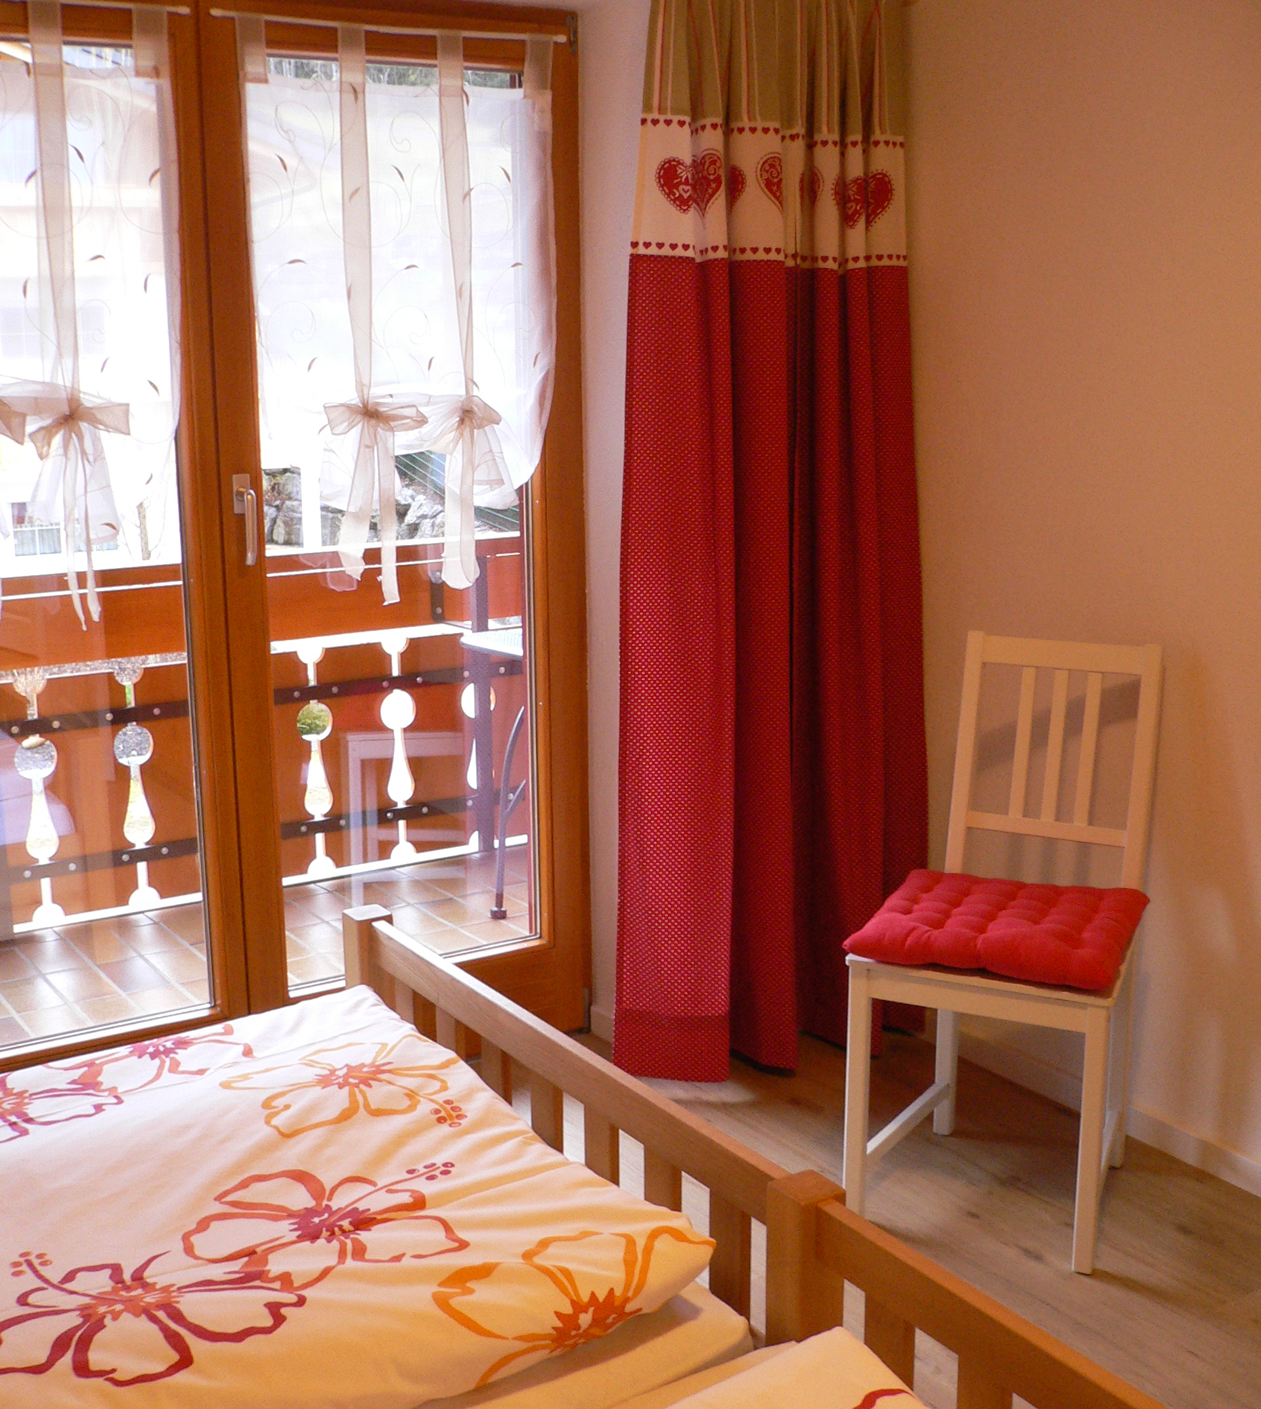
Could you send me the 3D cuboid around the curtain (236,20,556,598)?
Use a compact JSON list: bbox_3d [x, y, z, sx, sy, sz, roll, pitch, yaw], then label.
[{"bbox_3d":[-0.376,-0.666,2.977,0.573,0.973,0.064,-8,14,-31],"label":"curtain"}]

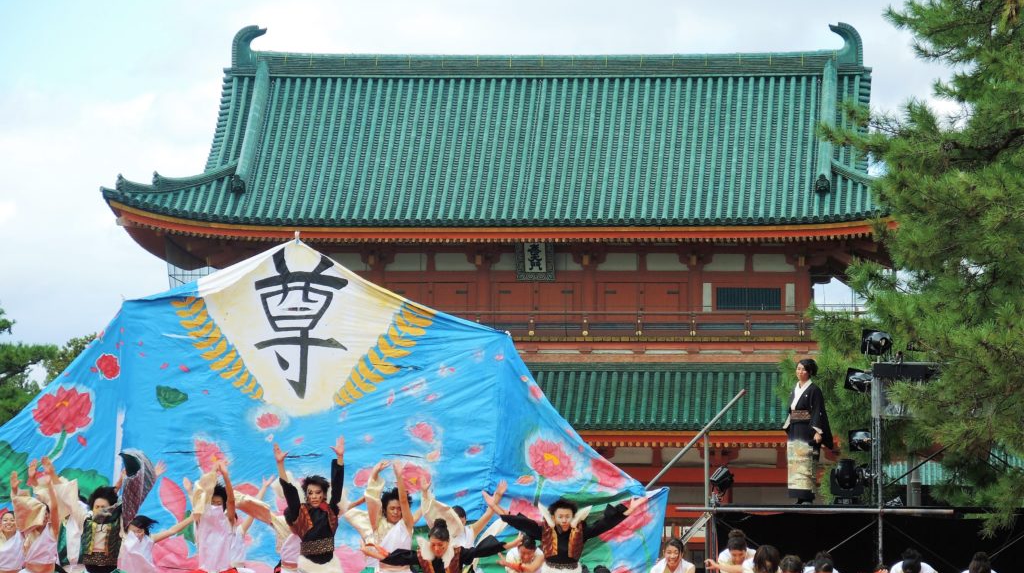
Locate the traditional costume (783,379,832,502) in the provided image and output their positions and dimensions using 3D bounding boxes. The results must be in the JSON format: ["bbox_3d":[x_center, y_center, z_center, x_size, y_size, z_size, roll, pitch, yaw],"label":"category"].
[{"bbox_3d":[3.230,1.675,43.600,0.550,1.340,0.370,-3,-5,37],"label":"traditional costume"}]

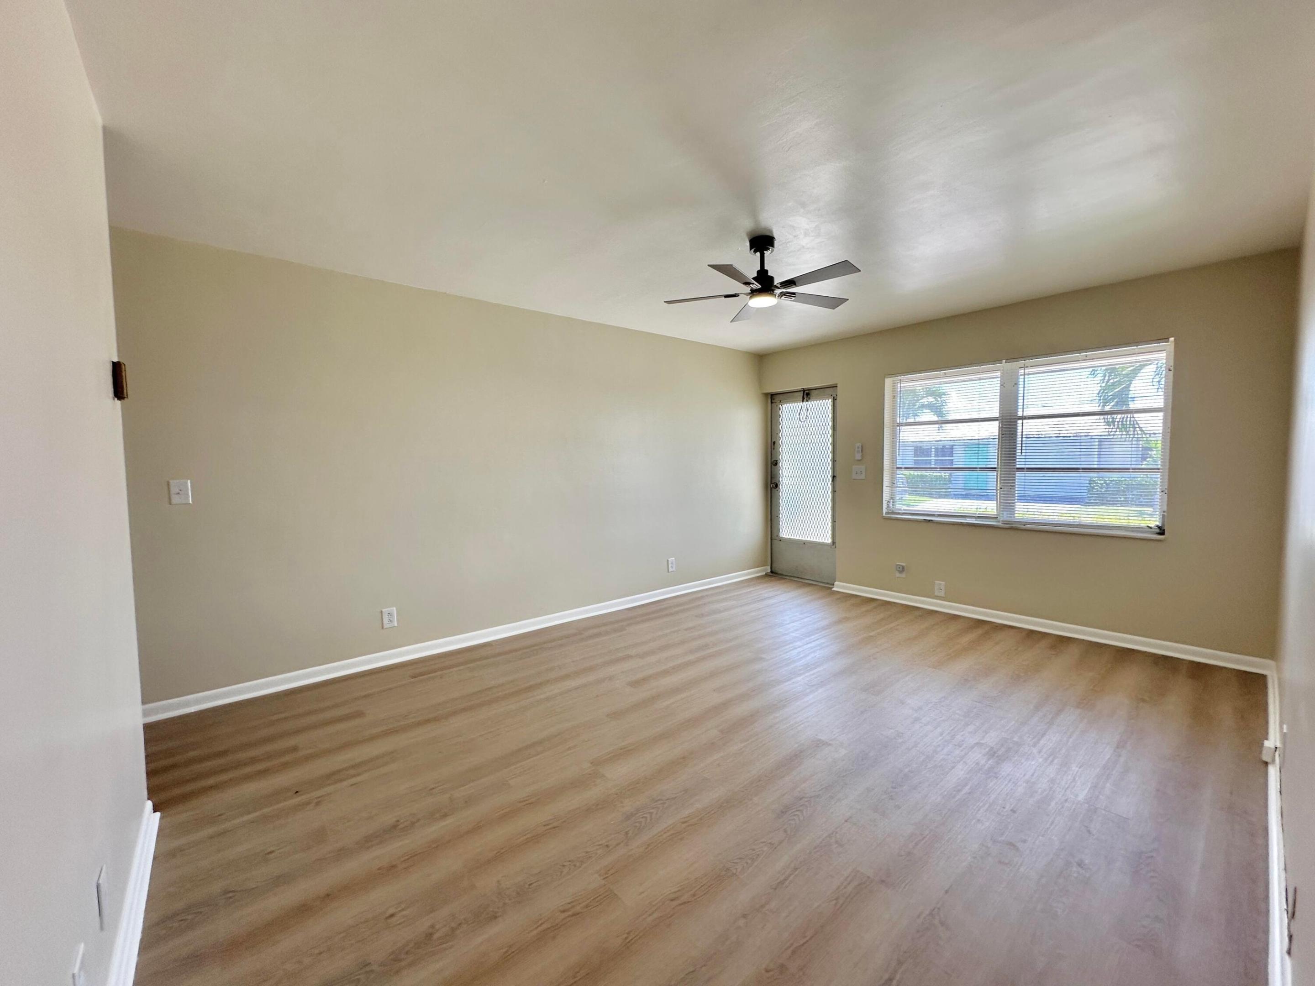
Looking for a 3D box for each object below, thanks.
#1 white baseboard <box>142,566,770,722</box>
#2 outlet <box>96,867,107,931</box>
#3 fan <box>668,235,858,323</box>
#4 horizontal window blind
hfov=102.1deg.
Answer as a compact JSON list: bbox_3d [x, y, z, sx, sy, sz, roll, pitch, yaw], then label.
[{"bbox_3d":[-0.701,1.009,4.385,5.148,0.084,0.018,-4,4,-41],"label":"white baseboard"},{"bbox_3d":[-1.271,0.927,1.224,0.012,0.115,0.073,-4,5,-40],"label":"outlet"},{"bbox_3d":[0.556,-1.166,2.808,1.045,0.330,1.045,-3,4,-41],"label":"fan"},{"bbox_3d":[2.703,-0.374,4.162,0.100,1.287,1.880,-3,4,-41],"label":"horizontal window blind"}]

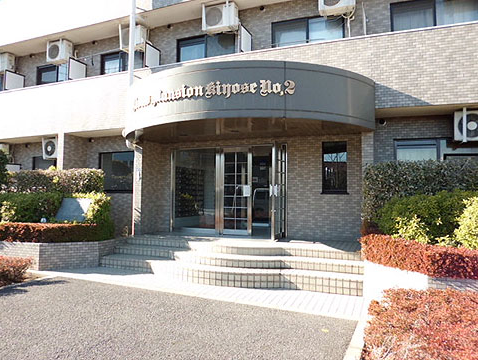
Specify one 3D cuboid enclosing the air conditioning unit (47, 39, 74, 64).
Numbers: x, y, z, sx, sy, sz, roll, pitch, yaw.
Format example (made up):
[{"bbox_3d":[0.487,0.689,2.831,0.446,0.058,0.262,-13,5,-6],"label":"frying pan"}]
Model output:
[{"bbox_3d":[-5.249,-3.737,10.572,0.697,0.553,0.266,0,-3,22],"label":"air conditioning unit"}]

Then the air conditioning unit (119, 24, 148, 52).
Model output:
[{"bbox_3d":[-2.787,-3.745,9.580,0.666,0.533,0.266,0,-3,22],"label":"air conditioning unit"}]

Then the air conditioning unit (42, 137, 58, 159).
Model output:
[{"bbox_3d":[-5.263,-0.897,10.406,0.728,0.543,0.277,0,-3,22],"label":"air conditioning unit"}]

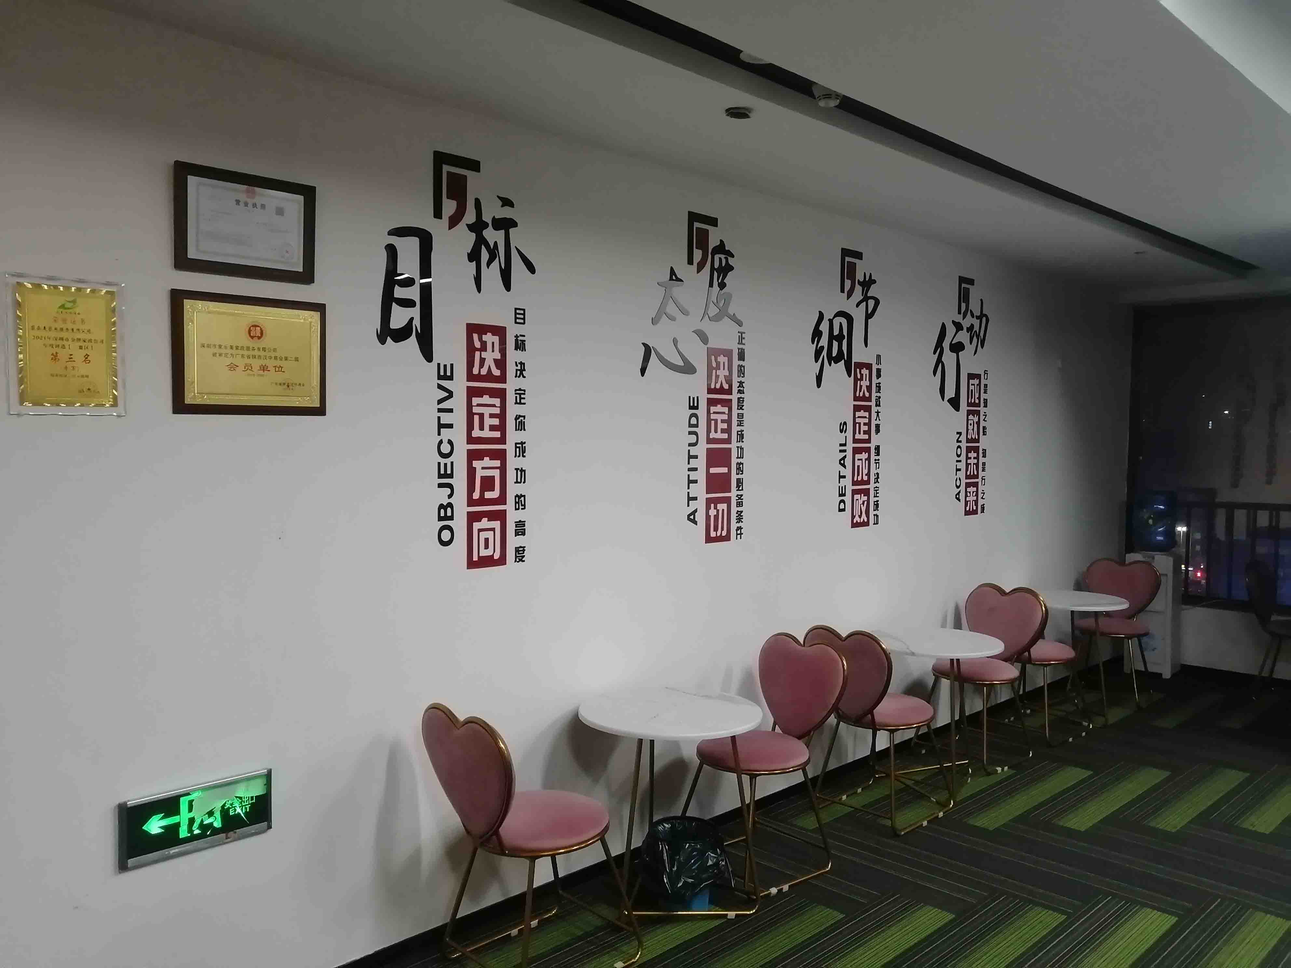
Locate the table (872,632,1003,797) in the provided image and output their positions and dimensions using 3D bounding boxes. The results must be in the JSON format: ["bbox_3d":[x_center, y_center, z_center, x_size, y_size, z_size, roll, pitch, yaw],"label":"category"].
[{"bbox_3d":[1.284,1.013,4.327,0.590,0.640,0.590,0,3,0],"label":"table"}]

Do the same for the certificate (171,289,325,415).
[{"bbox_3d":[-1.002,-0.325,2.469,0.390,0.298,0.020,-2,4,-44],"label":"certificate"}]

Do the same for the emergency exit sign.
[{"bbox_3d":[-1.122,0.833,2.430,0.364,0.163,0.028,-2,4,-44],"label":"emergency exit sign"}]

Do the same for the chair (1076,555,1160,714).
[{"bbox_3d":[2.803,0.876,5.822,0.420,0.810,0.510,2,3,37],"label":"chair"}]

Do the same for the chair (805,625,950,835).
[{"bbox_3d":[0.958,0.954,3.996,0.565,0.786,0.430,-2,4,-44],"label":"chair"}]

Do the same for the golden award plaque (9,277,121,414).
[{"bbox_3d":[-1.302,-0.307,2.184,0.232,0.305,0.020,-2,4,-44],"label":"golden award plaque"}]

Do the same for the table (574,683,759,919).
[{"bbox_3d":[0.075,1.060,3.156,0.600,0.661,0.600,0,3,0],"label":"table"}]

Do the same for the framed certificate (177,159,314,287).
[{"bbox_3d":[-1.005,-0.650,2.446,0.350,0.256,0.022,-2,4,-44],"label":"framed certificate"}]

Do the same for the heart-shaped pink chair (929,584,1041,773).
[{"bbox_3d":[1.629,0.921,4.721,0.510,0.810,0.420,-2,3,-43],"label":"heart-shaped pink chair"}]

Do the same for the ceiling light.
[{"bbox_3d":[0.558,-1.196,2.980,0.105,0.055,0.105,0,3,0],"label":"ceiling light"}]

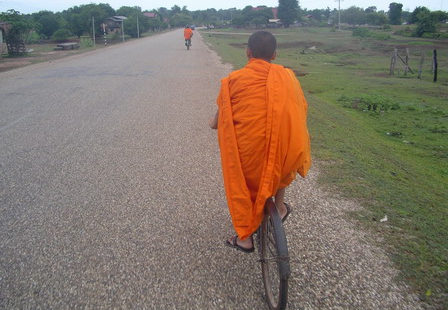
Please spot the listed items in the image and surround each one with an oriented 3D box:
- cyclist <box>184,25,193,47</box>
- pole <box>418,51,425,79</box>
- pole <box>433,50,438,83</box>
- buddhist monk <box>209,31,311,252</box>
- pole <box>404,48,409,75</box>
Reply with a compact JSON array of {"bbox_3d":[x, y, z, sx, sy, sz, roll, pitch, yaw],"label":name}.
[{"bbox_3d":[-2.256,-7.612,30.606,0.550,1.330,0.780,-2,15,-3],"label":"cyclist"},{"bbox_3d":[6.774,-3.072,16.419,0.100,0.924,0.100,10,18,20],"label":"pole"},{"bbox_3d":[6.765,-2.825,15.308,0.100,1.031,0.100,2,15,24],"label":"pole"},{"bbox_3d":[0.217,-0.055,2.886,0.570,1.350,0.750,-2,15,-3],"label":"buddhist monk"},{"bbox_3d":[6.701,-3.406,17.556,0.085,0.974,0.085,5,16,20],"label":"pole"}]

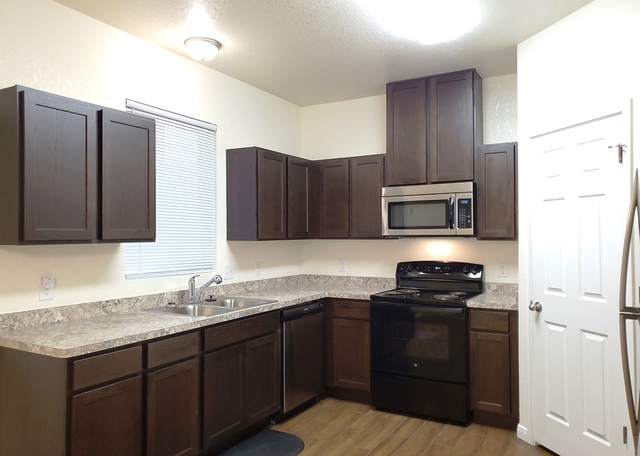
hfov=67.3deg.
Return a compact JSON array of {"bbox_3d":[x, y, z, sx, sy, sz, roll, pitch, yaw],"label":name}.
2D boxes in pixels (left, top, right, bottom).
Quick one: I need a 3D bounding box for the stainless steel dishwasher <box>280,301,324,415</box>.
[{"bbox_3d":[-0.379,1.019,3.963,0.610,0.810,0.600,-1,-1,30],"label":"stainless steel dishwasher"}]

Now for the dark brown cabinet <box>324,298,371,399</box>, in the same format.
[{"bbox_3d":[0.393,1.039,4.296,0.448,0.866,0.615,-1,-1,30],"label":"dark brown cabinet"}]

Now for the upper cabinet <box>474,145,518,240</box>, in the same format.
[{"bbox_3d":[1.452,-0.278,3.876,0.315,0.747,0.328,-1,-1,30],"label":"upper cabinet"}]

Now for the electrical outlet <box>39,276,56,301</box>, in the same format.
[{"bbox_3d":[-1.498,0.339,2.658,0.025,0.122,0.078,-1,-1,30],"label":"electrical outlet"}]

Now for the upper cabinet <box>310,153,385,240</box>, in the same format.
[{"bbox_3d":[0.330,-0.268,4.518,0.750,0.745,0.320,-1,-1,30],"label":"upper cabinet"}]

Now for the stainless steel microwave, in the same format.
[{"bbox_3d":[0.963,-0.139,4.116,0.760,0.420,0.390,-1,-1,30],"label":"stainless steel microwave"}]

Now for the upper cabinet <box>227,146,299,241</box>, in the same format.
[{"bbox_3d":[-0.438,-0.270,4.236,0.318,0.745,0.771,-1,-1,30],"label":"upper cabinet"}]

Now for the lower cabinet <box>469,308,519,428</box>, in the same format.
[{"bbox_3d":[1.385,1.028,3.724,0.325,0.876,0.630,-1,-1,30],"label":"lower cabinet"}]

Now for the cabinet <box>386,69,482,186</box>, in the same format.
[{"bbox_3d":[0.985,-0.817,4.151,0.755,0.902,0.318,-1,-1,30],"label":"cabinet"}]

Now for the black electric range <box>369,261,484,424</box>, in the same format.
[{"bbox_3d":[0.901,0.890,3.970,0.759,1.172,0.660,-1,-1,30],"label":"black electric range"}]

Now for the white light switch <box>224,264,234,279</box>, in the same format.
[{"bbox_3d":[-0.746,0.368,3.995,0.012,0.115,0.108,-1,-1,30],"label":"white light switch"}]

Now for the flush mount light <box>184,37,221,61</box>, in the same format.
[{"bbox_3d":[-0.812,-1.220,3.345,0.256,0.108,0.256,0,-1,0],"label":"flush mount light"}]

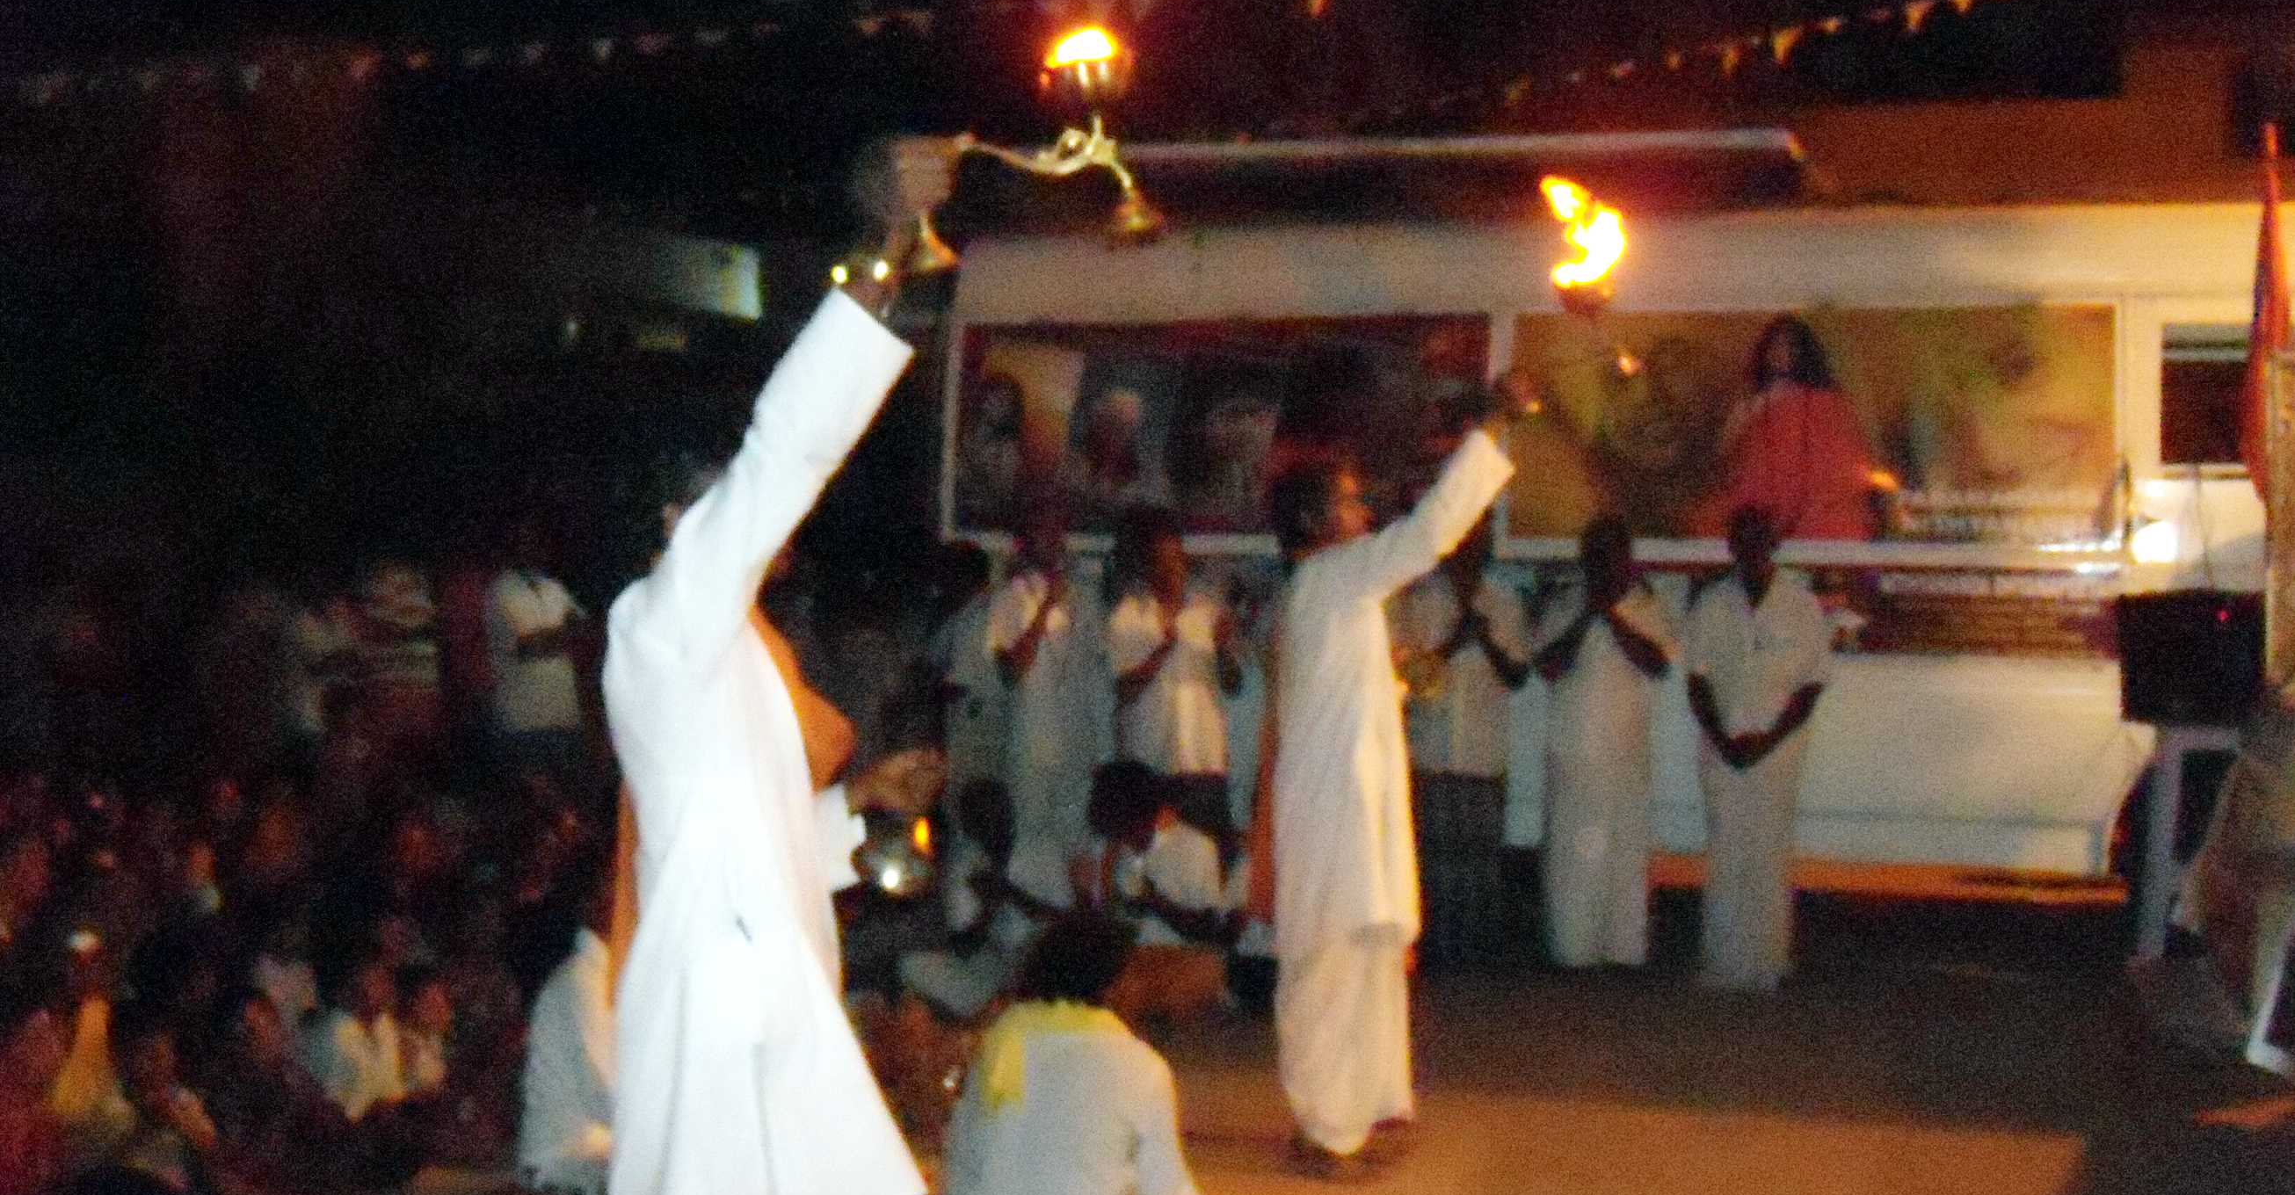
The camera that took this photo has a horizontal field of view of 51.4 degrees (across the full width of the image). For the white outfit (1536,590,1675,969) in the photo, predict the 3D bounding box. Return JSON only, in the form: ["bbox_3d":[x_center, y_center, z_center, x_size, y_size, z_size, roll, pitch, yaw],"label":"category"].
[{"bbox_3d":[1.667,0.653,8.650,0.490,1.391,0.320,1,0,11],"label":"white outfit"}]

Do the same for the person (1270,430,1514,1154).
[{"bbox_3d":[0.595,0.477,5.800,0.560,1.769,0.500,1,0,-11],"label":"person"}]

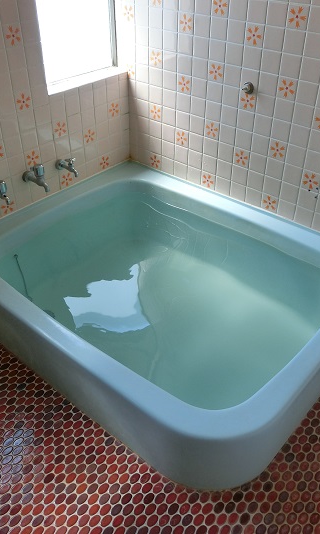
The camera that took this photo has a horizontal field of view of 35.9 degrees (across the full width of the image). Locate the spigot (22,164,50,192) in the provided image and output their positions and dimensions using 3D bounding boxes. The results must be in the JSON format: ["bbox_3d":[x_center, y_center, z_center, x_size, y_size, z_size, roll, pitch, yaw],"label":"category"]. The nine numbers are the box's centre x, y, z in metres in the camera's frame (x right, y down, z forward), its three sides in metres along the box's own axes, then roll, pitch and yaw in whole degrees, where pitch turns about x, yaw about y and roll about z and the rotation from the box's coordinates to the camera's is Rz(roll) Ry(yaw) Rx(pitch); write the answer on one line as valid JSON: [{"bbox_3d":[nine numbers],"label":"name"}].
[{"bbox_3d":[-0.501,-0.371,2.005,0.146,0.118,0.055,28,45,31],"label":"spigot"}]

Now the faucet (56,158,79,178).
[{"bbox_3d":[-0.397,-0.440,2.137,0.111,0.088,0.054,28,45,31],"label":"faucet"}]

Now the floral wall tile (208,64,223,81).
[{"bbox_3d":[0.275,-0.958,2.420,0.094,0.094,0.010,28,45,31],"label":"floral wall tile"}]

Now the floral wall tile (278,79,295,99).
[{"bbox_3d":[0.571,-0.805,2.215,0.094,0.094,0.010,28,45,31],"label":"floral wall tile"}]

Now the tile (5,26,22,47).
[{"bbox_3d":[-0.654,-1.028,2.192,0.010,0.094,0.094,28,45,31],"label":"tile"}]

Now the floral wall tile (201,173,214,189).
[{"bbox_3d":[0.220,-0.392,2.225,0.072,0.072,0.009,28,45,32],"label":"floral wall tile"}]

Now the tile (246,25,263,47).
[{"bbox_3d":[0.421,-1.035,2.203,0.094,0.094,0.010,28,45,31],"label":"tile"}]

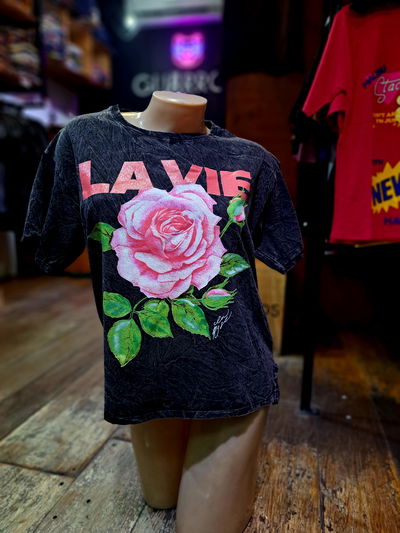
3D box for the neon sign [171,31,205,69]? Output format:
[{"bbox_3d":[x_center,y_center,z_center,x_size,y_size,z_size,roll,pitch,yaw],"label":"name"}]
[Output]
[{"bbox_3d":[-0.112,-1.937,3.300,0.300,0.290,0.050,3,10,12],"label":"neon sign"}]

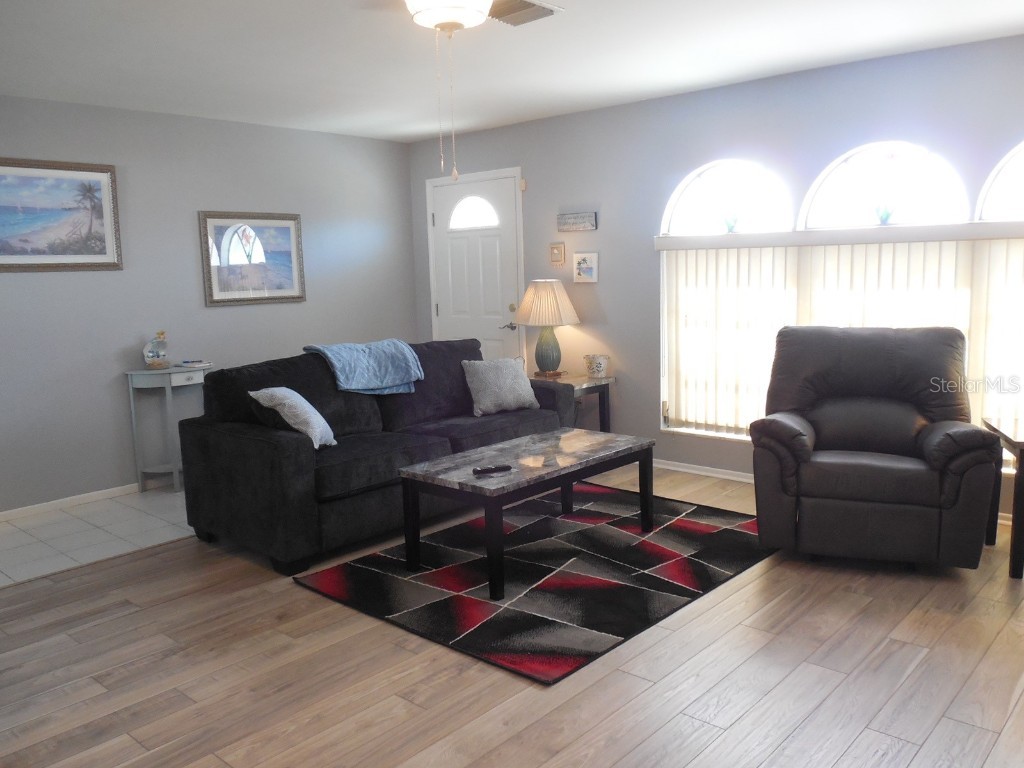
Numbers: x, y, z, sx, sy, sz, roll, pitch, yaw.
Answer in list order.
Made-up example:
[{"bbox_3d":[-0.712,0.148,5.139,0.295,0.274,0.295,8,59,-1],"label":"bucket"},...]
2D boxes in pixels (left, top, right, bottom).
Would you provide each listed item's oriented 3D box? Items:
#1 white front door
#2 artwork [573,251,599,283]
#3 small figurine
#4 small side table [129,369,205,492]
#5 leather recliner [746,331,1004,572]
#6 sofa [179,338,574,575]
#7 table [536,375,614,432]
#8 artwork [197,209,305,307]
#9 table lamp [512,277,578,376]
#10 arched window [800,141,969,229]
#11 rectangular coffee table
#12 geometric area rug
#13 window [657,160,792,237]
[{"bbox_3d":[-0.288,-0.600,6.663,1.045,2.105,0.080,6,11,42],"label":"white front door"},{"bbox_3d":[0.526,-0.825,5.897,0.210,0.205,0.022,6,11,42],"label":"artwork"},{"bbox_3d":[-2.291,-0.215,5.335,0.160,0.240,0.120,-7,10,-35],"label":"small figurine"},{"bbox_3d":[-2.147,0.290,5.458,0.290,0.790,0.600,6,11,42],"label":"small side table"},{"bbox_3d":[1.755,0.259,4.119,1.040,1.030,0.920,2,9,21],"label":"leather recliner"},{"bbox_3d":[-0.673,0.285,4.807,1.000,0.910,2.085,6,11,42],"label":"sofa"},{"bbox_3d":[0.331,0.270,5.835,0.560,0.605,0.580,6,11,42],"label":"table"},{"bbox_3d":[-1.834,-0.893,5.905,0.035,0.640,0.800,6,11,42],"label":"artwork"},{"bbox_3d":[0.247,-0.396,5.876,0.465,0.700,0.465,-1,8,0],"label":"table lamp"},{"bbox_3d":[2.026,-1.088,4.534,0.912,0.455,0.100,6,11,42],"label":"arched window"},{"bbox_3d":[0.116,0.592,4.138,0.610,0.480,1.215,6,11,42],"label":"rectangular coffee table"},{"bbox_3d":[0.275,0.821,4.072,1.533,0.012,2.110,6,11,42],"label":"geometric area rug"},{"bbox_3d":[1.342,-1.160,5.153,0.898,0.455,0.100,6,11,42],"label":"window"}]

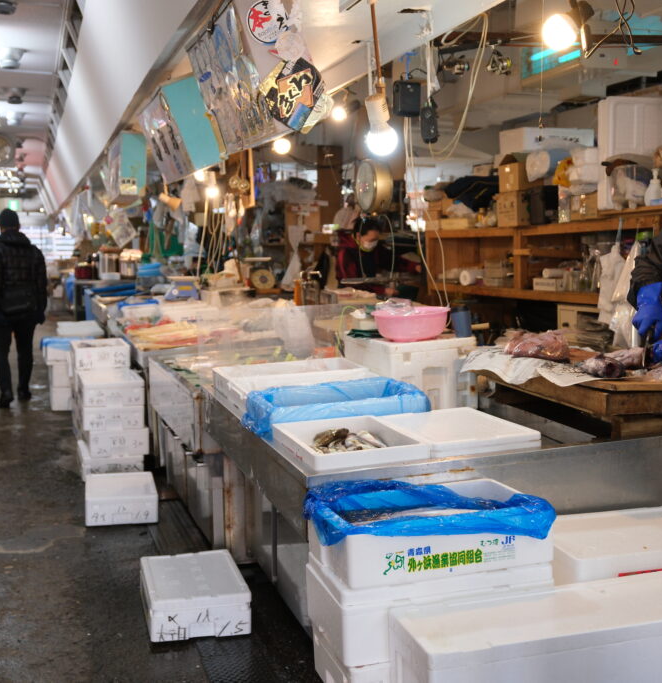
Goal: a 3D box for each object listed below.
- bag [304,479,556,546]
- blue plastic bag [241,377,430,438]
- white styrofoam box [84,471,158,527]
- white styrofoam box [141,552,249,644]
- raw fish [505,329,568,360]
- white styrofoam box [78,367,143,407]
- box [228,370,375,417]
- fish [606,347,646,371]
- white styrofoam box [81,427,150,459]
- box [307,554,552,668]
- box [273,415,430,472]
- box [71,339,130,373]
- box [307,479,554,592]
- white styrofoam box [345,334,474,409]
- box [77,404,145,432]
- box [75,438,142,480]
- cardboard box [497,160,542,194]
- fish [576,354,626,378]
[{"bbox_3d":[0.242,0.417,2.365,0.538,0.086,0.295,-3,7,-17],"label":"bag"},{"bbox_3d":[0.019,0.209,3.062,0.521,0.097,0.347,-3,7,-17],"label":"blue plastic bag"},{"bbox_3d":[-1.107,0.829,5.112,0.358,0.146,0.515,-2,6,-13],"label":"white styrofoam box"},{"bbox_3d":[-0.541,0.990,3.815,0.362,0.160,0.492,-2,7,-15],"label":"white styrofoam box"},{"bbox_3d":[0.765,0.014,3.569,0.225,0.090,0.145,3,6,25],"label":"raw fish"},{"bbox_3d":[-1.360,0.291,5.950,0.352,0.137,0.520,-2,6,-17],"label":"white styrofoam box"},{"bbox_3d":[-0.100,0.200,3.750,0.540,0.100,0.360,-3,6,-23],"label":"box"},{"bbox_3d":[1.078,0.059,3.540,0.150,0.065,0.100,-2,6,-17],"label":"fish"},{"bbox_3d":[-1.335,0.587,6.000,0.352,0.152,0.520,-2,6,-16],"label":"white styrofoam box"},{"bbox_3d":[0.238,0.624,2.392,0.531,0.170,0.299,-3,7,-17],"label":"box"},{"bbox_3d":[0.050,0.302,2.915,0.342,0.056,0.448,-3,6,-18],"label":"box"},{"bbox_3d":[-1.592,0.089,6.660,0.354,0.141,0.525,-2,6,-18],"label":"box"},{"bbox_3d":[0.250,0.483,2.472,0.540,0.140,0.315,-3,6,-18],"label":"box"},{"bbox_3d":[0.314,0.114,3.687,0.372,0.270,0.350,-3,7,-24],"label":"white styrofoam box"},{"bbox_3d":[-1.421,0.453,6.250,0.370,0.147,0.520,-3,6,-16],"label":"box"},{"bbox_3d":[-1.387,0.750,6.136,0.362,0.143,0.510,-2,7,-16],"label":"box"},{"bbox_3d":[1.227,-1.044,6.195,0.190,0.178,0.250,-3,6,-17],"label":"cardboard box"},{"bbox_3d":[0.878,0.073,3.126,0.160,0.070,0.085,1,6,20],"label":"fish"}]

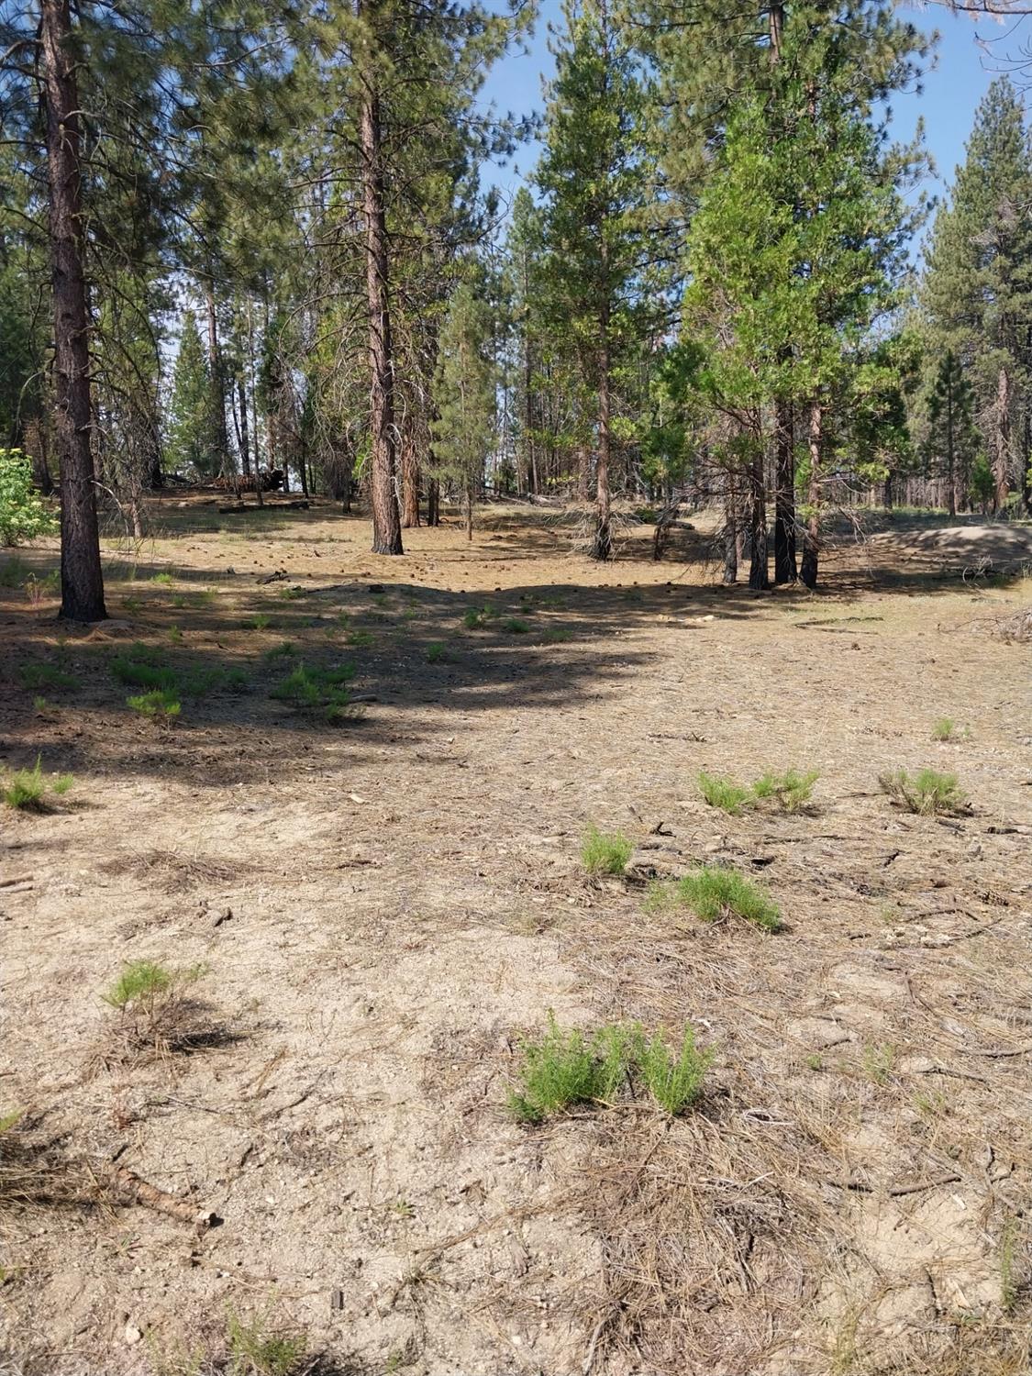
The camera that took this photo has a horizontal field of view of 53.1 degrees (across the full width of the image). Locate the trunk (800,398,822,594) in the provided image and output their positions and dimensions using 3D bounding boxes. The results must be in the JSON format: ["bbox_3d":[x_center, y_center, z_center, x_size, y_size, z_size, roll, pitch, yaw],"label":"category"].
[{"bbox_3d":[4.631,-3.029,16.192,0.320,2.900,0.320,-1,8,0],"label":"trunk"}]

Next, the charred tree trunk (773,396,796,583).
[{"bbox_3d":[4.394,-3.211,16.787,0.360,2.970,0.360,-1,8,0],"label":"charred tree trunk"}]

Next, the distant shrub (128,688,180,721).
[{"bbox_3d":[-2.625,0.121,7.500,0.380,0.190,0.330,-4,9,-19],"label":"distant shrub"}]

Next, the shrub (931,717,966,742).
[{"bbox_3d":[2.847,0.276,6.800,0.220,0.140,0.200,3,9,23],"label":"shrub"}]

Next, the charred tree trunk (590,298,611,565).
[{"bbox_3d":[1.717,-5.197,21.134,0.400,5.104,0.400,-1,8,0],"label":"charred tree trunk"}]

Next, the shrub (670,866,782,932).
[{"bbox_3d":[0.801,0.797,3.900,0.400,0.190,0.340,1,9,12],"label":"shrub"}]

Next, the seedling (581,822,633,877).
[{"bbox_3d":[0.396,0.704,4.500,0.220,0.190,0.190,-1,8,0],"label":"seedling"}]

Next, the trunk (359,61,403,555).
[{"bbox_3d":[-2.962,-7.863,21.786,0.680,9.958,0.680,-1,8,0],"label":"trunk"}]

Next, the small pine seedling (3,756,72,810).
[{"bbox_3d":[-2.546,0.506,5.500,0.360,0.240,0.270,-1,8,0],"label":"small pine seedling"}]

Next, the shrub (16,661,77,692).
[{"bbox_3d":[-3.896,-0.089,8.600,0.490,0.220,0.420,-5,9,-24],"label":"shrub"}]

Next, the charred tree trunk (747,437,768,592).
[{"bbox_3d":[4.096,-2.940,17.500,0.340,2.650,0.340,1,9,13],"label":"charred tree trunk"}]

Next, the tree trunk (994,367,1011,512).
[{"bbox_3d":[22.516,-11.440,47.539,0.650,6.423,0.650,-1,8,0],"label":"tree trunk"}]

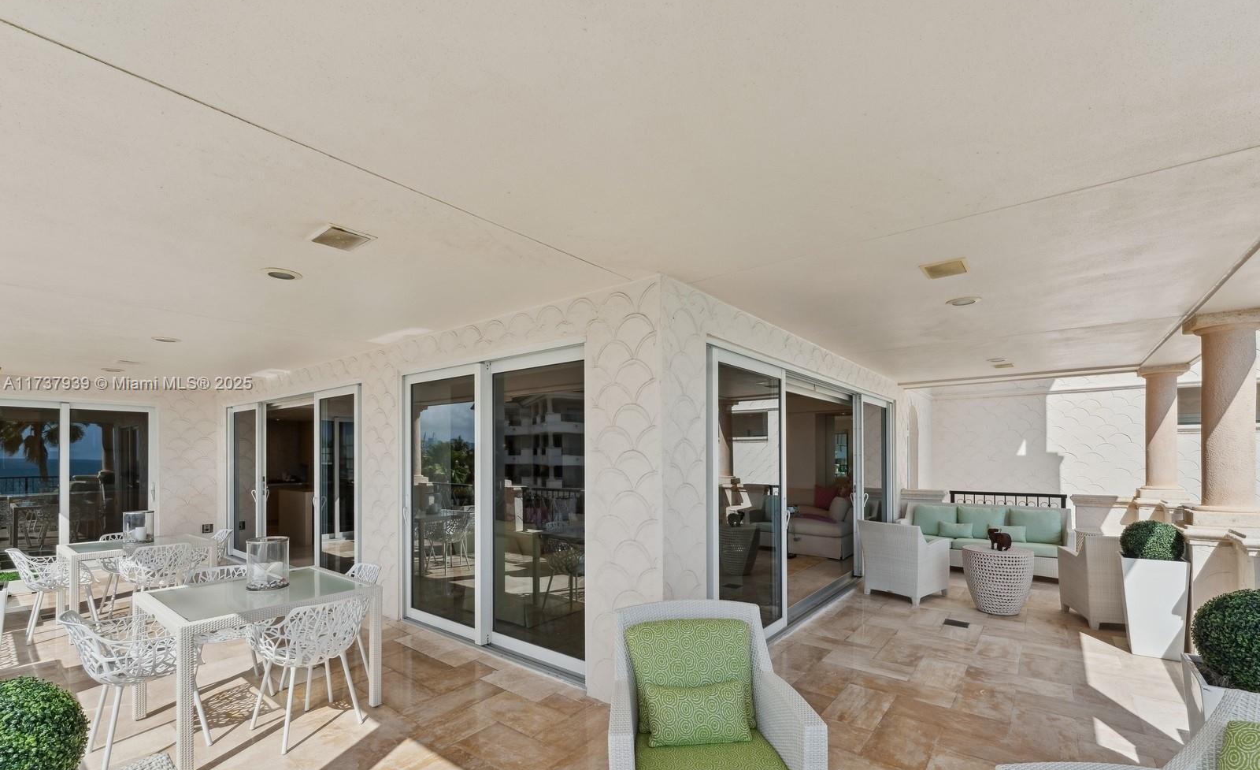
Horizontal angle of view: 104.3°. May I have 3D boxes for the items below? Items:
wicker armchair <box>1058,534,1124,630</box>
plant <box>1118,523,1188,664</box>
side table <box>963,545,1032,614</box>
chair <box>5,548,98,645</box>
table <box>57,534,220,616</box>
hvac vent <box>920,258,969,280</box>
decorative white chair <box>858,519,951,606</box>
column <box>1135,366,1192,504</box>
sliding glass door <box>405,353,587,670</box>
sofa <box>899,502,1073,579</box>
[{"bbox_3d":[4.647,1.852,4.750,0.680,0.840,0.680,-1,-4,12],"label":"wicker armchair"},{"bbox_3d":[4.226,1.636,3.980,0.380,1.050,0.380,-3,-5,38],"label":"plant"},{"bbox_3d":[3.826,2.025,5.088,0.600,0.590,0.600,-3,-5,38],"label":"side table"},{"bbox_3d":[-5.098,1.806,4.329,0.570,0.810,0.560,-3,-5,38],"label":"chair"},{"bbox_3d":[-4.678,1.882,4.665,0.940,0.755,0.940,-3,-5,38],"label":"table"},{"bbox_3d":[1.867,-0.668,2.903,0.220,0.030,0.270,-3,-5,38],"label":"hvac vent"},{"bbox_3d":[3.139,1.971,5.580,0.700,0.840,0.690,3,-5,-35],"label":"decorative white chair"},{"bbox_3d":[6.596,0.594,6.052,0.410,1.650,0.410,-3,-5,38],"label":"column"},{"bbox_3d":[-1.252,0.989,4.103,2.300,2.340,0.140,-3,-5,36],"label":"sliding glass door"},{"bbox_3d":[4.821,2.133,6.781,1.900,0.860,0.840,-3,-5,36],"label":"sofa"}]

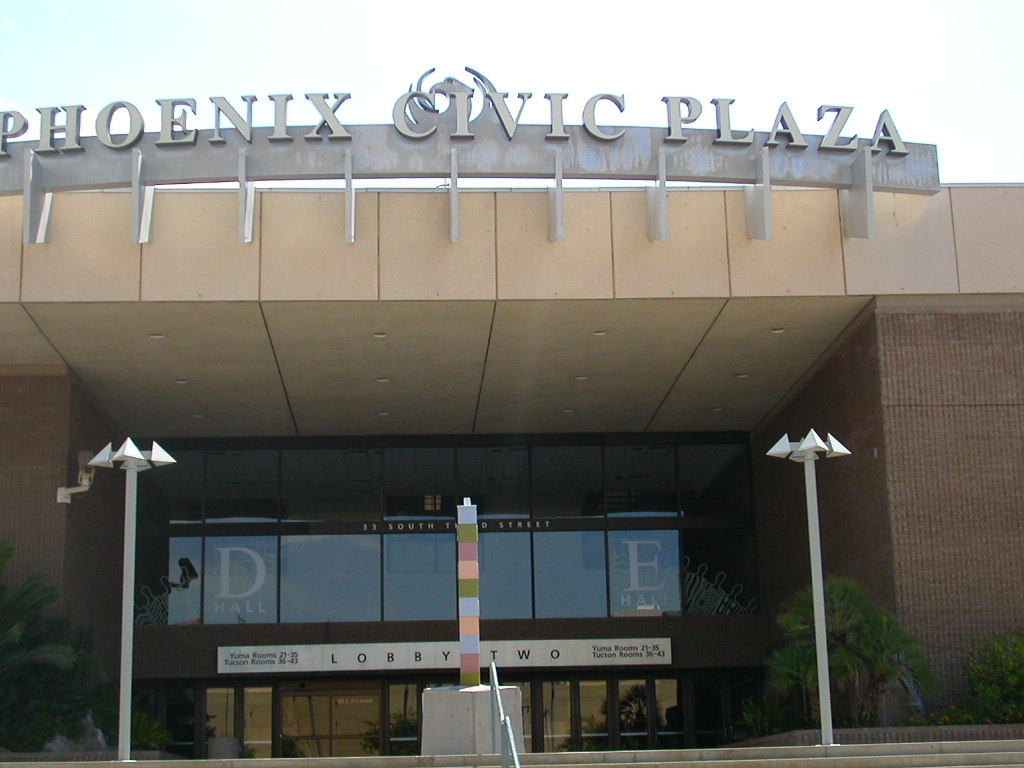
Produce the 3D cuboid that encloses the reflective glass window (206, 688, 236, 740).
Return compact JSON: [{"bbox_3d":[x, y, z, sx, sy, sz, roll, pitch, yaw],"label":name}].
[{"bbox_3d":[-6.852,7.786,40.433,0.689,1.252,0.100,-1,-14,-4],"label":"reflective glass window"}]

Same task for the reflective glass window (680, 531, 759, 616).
[{"bbox_3d":[5.041,4.572,41.672,1.911,2.044,0.100,-1,-14,-4],"label":"reflective glass window"}]

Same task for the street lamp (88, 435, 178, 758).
[{"bbox_3d":[-4.905,2.735,21.980,1.110,4.069,1.110,-1,-14,-4],"label":"street lamp"}]

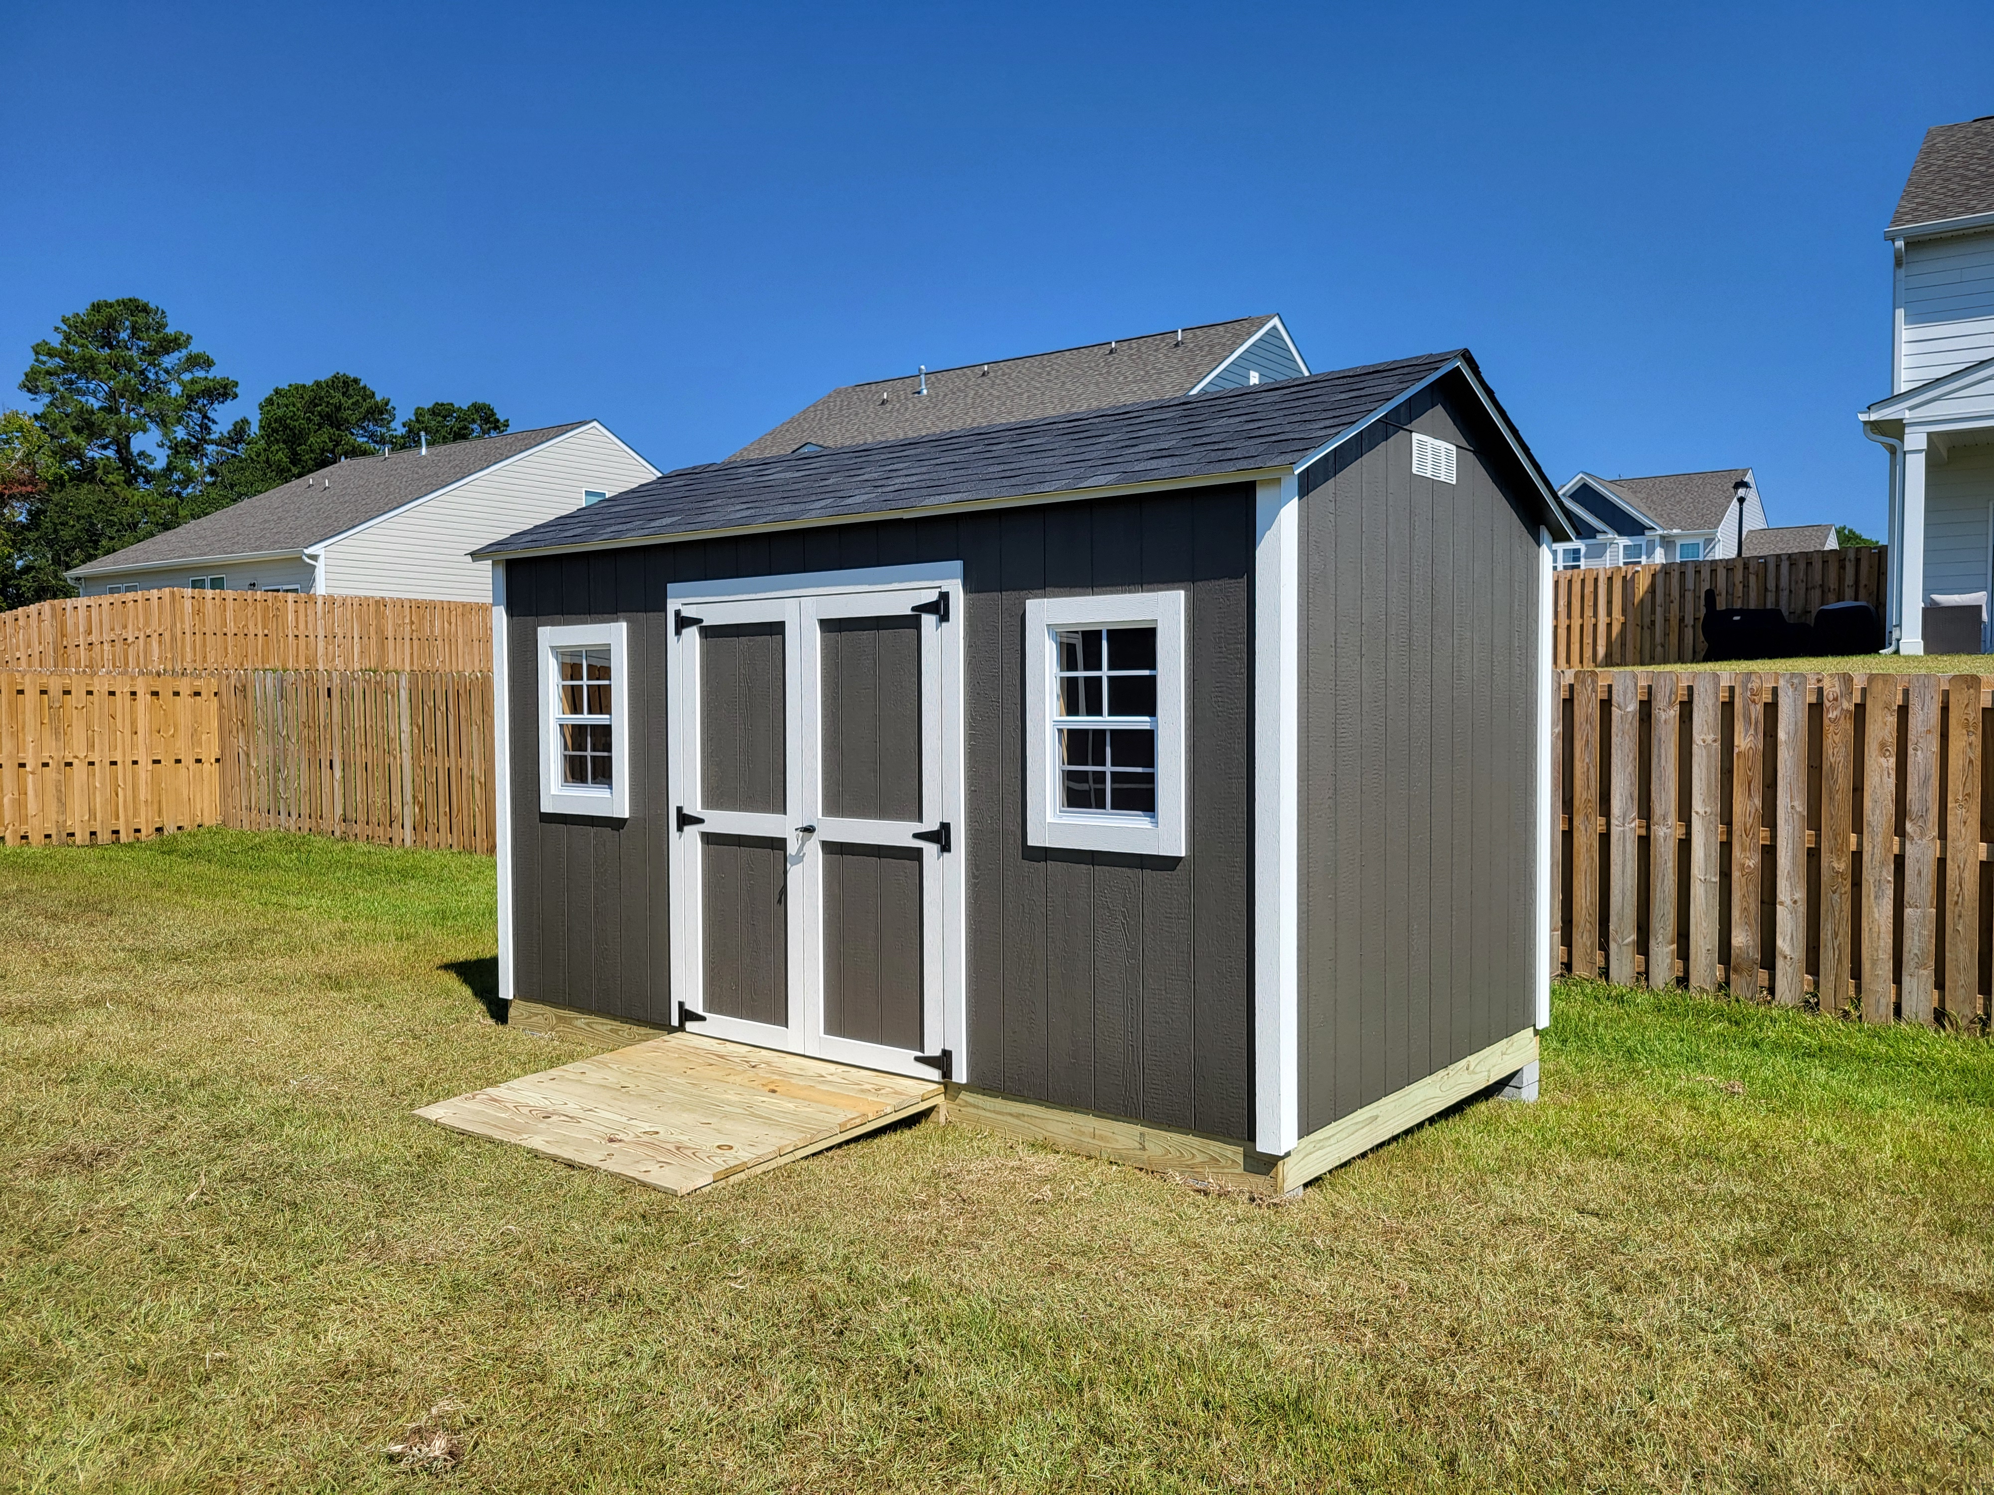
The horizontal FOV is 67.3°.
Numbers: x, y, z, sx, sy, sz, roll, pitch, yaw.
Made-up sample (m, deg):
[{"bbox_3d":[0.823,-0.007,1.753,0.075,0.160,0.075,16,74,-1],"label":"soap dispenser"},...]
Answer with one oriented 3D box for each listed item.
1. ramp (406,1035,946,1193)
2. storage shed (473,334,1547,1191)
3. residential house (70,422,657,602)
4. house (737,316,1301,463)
[{"bbox_3d":[-1.181,1.346,5.622,1.513,0.132,1.260,1,2,39],"label":"ramp"},{"bbox_3d":[-0.002,-0.051,7.025,4.482,2.927,2.681,1,2,39],"label":"storage shed"},{"bbox_3d":[-17.422,-5.891,48.127,13.986,7.643,17.390,1,2,37],"label":"residential house"},{"bbox_3d":[0.833,-5.226,34.312,12.300,7.371,13.800,1,2,37],"label":"house"}]

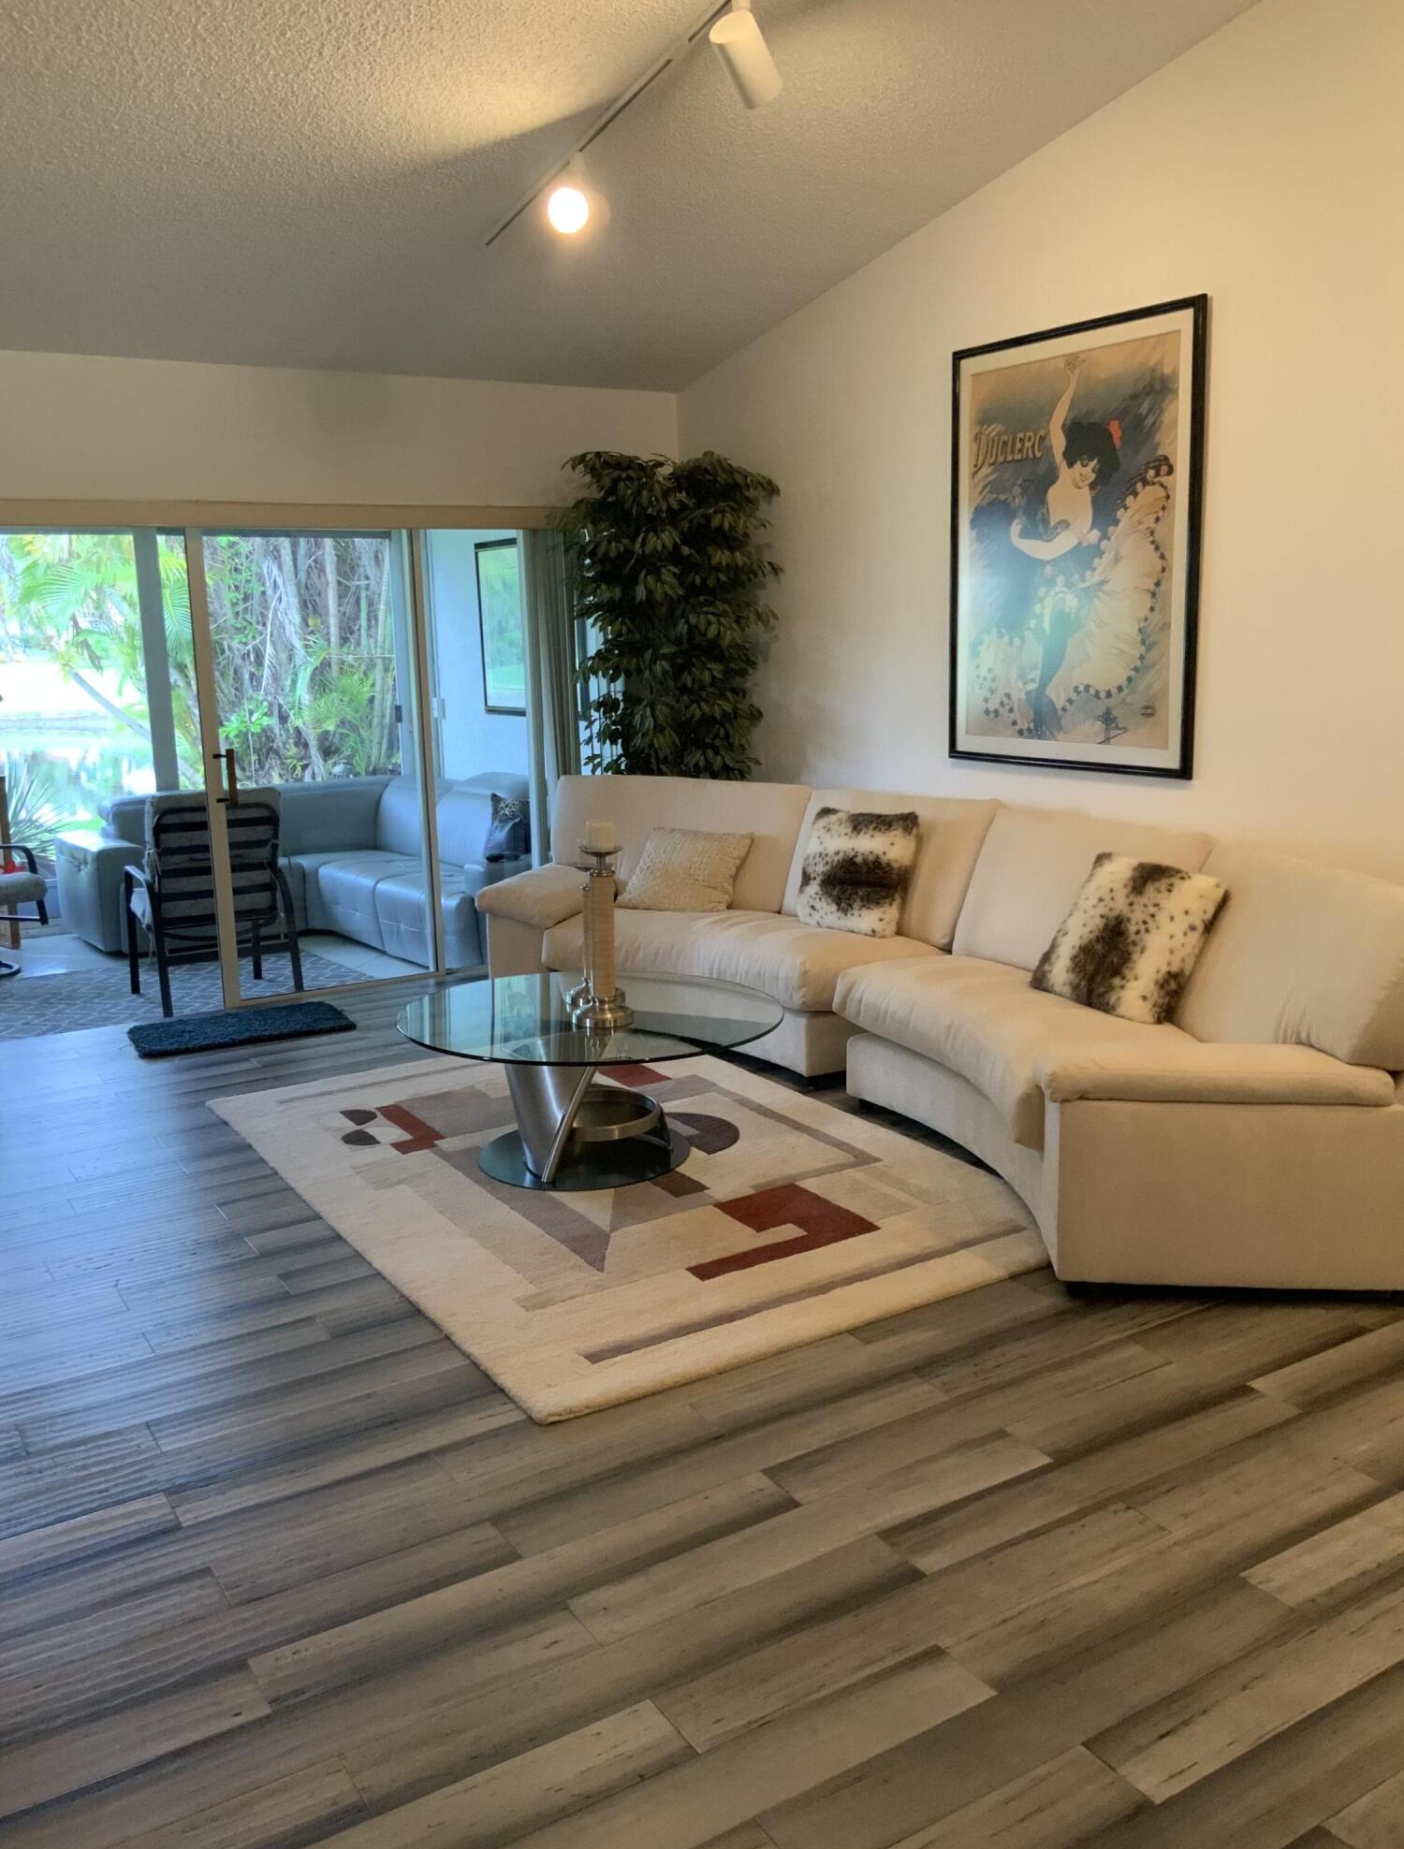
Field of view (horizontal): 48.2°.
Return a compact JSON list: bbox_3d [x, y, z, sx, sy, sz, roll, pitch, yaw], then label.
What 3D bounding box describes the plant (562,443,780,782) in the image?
[{"bbox_3d":[-0.131,-0.870,6.673,0.820,2.177,0.820,-1,11,0],"label":"plant"}]

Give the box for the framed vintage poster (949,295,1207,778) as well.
[{"bbox_3d":[1.181,-1.225,5.160,0.035,1.415,1.118,-8,13,-31],"label":"framed vintage poster"}]

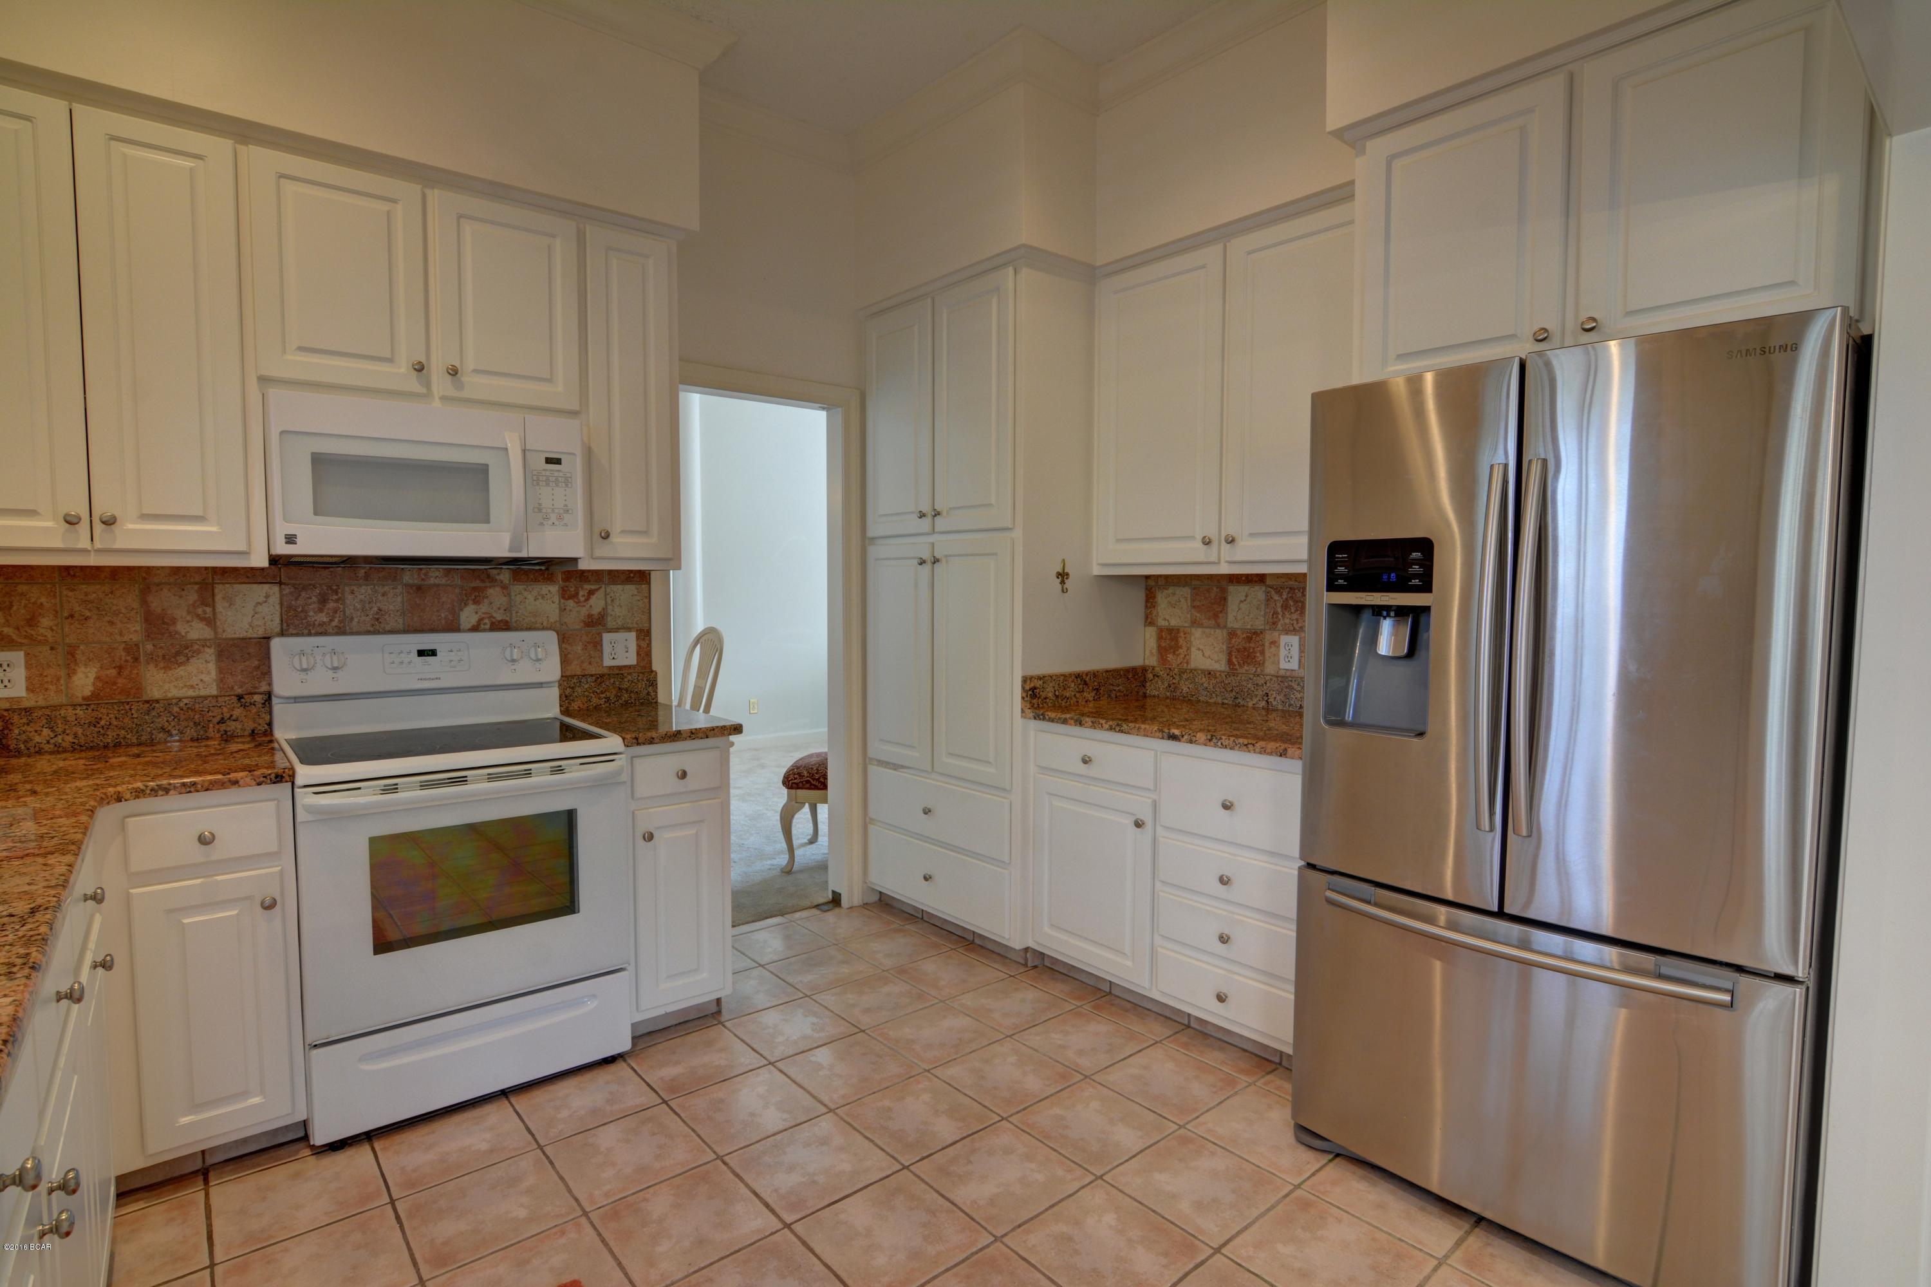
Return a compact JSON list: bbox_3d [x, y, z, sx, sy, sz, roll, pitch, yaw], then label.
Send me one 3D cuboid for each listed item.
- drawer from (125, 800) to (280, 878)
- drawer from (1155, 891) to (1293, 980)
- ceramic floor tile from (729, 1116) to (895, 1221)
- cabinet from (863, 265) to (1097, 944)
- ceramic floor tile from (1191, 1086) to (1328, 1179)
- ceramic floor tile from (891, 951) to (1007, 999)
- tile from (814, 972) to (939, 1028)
[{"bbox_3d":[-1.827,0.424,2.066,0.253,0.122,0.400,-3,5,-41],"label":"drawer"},{"bbox_3d":[0.916,0.828,2.612,0.460,0.140,0.465,-3,4,-43],"label":"drawer"},{"bbox_3d":[-0.366,1.245,2.051,0.300,0.012,0.300,-3,5,-40],"label":"ceramic floor tile"},{"bbox_3d":[0.137,-0.109,3.515,0.720,2.440,0.896,-4,5,-43],"label":"cabinet"},{"bbox_3d":[0.773,1.230,2.157,0.302,0.010,0.302,-3,4,-41],"label":"ceramic floor tile"},{"bbox_3d":[-0.060,1.180,3.054,0.300,0.012,0.300,-3,5,-40],"label":"ceramic floor tile"},{"bbox_3d":[-0.301,1.193,2.869,0.300,0.012,0.300,-3,5,-40],"label":"tile"}]

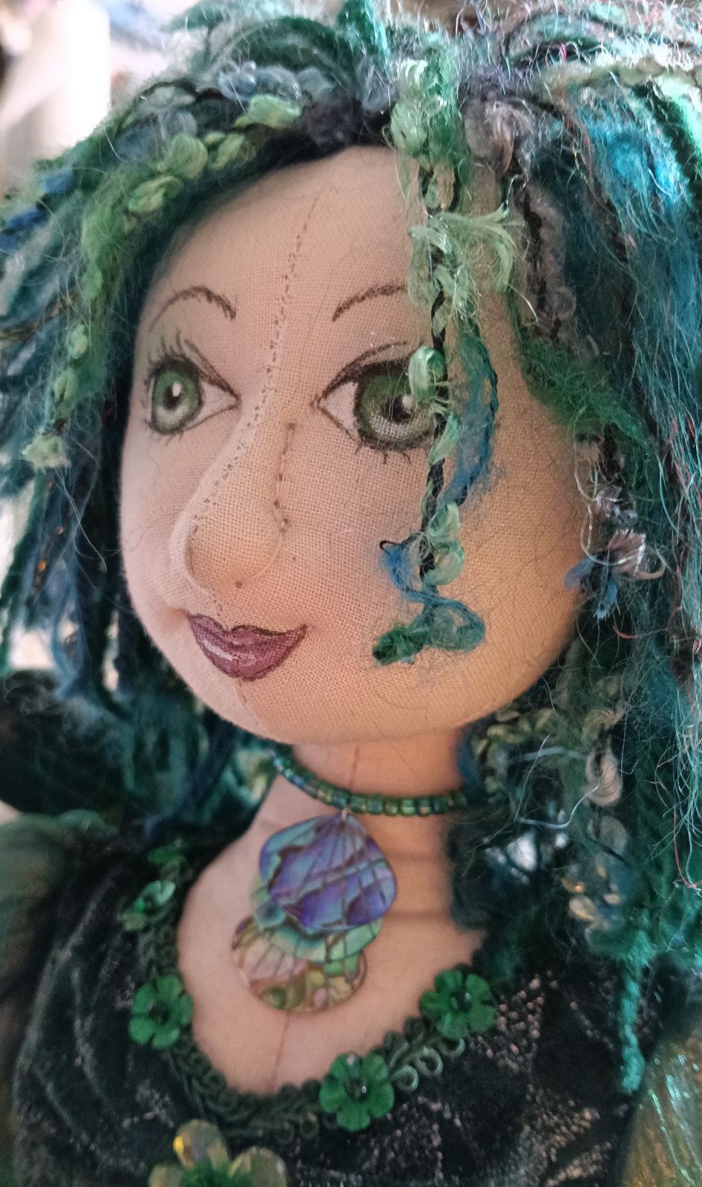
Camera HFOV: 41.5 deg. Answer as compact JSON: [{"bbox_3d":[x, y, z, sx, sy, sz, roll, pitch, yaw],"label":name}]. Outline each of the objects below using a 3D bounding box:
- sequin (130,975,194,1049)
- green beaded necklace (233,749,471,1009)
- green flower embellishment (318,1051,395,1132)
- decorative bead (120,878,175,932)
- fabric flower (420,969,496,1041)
[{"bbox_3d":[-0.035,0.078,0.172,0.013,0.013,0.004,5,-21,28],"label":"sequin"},{"bbox_3d":[0.003,0.053,0.181,0.042,0.045,0.050,4,11,22],"label":"green beaded necklace"},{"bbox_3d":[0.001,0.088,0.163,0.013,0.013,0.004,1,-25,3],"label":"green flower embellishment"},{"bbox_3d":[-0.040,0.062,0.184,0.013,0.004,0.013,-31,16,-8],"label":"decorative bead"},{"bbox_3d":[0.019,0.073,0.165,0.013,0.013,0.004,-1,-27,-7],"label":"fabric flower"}]

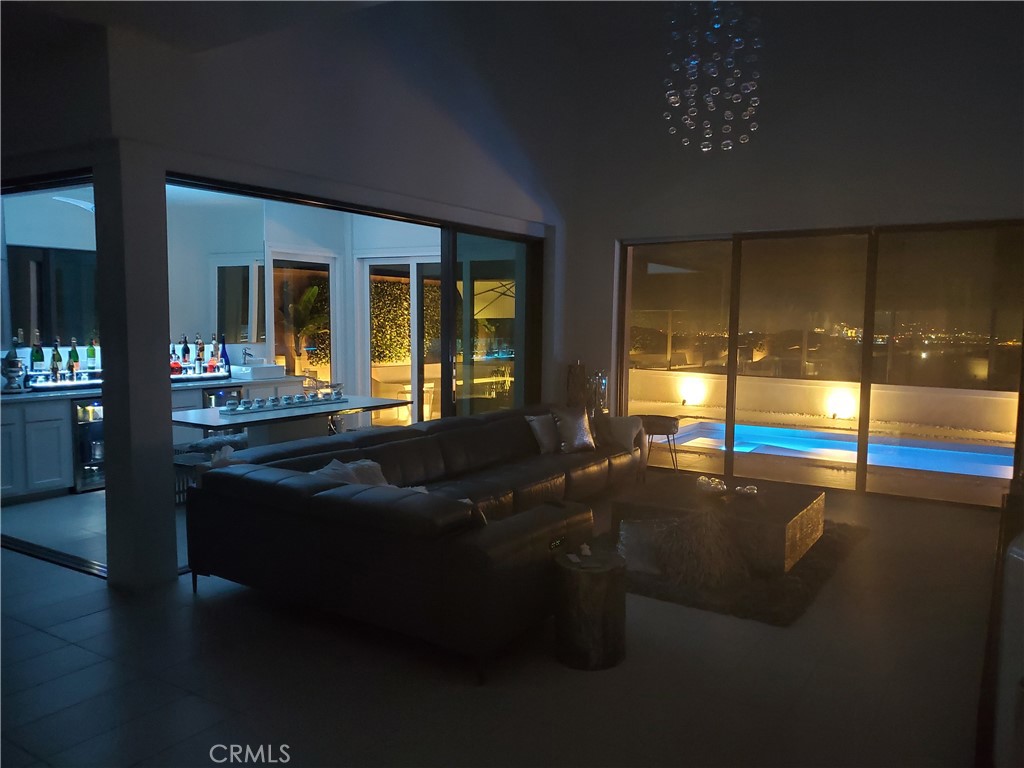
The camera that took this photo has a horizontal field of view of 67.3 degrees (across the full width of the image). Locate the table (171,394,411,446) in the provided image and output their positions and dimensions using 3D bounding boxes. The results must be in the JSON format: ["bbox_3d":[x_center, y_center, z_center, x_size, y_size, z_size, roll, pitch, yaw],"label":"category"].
[{"bbox_3d":[-2.055,0.600,7.097,1.090,0.750,2.210,4,6,33],"label":"table"}]

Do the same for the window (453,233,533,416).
[{"bbox_3d":[-0.199,-0.256,7.575,0.070,2.400,1.430,4,6,33],"label":"window"}]

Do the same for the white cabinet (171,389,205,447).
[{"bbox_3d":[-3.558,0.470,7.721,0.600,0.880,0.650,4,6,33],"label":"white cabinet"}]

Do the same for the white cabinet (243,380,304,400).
[{"bbox_3d":[-2.880,0.393,8.667,0.600,0.880,0.820,4,6,33],"label":"white cabinet"}]

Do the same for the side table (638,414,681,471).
[{"bbox_3d":[1.492,0.633,8.057,0.460,0.570,0.460,4,6,33],"label":"side table"}]

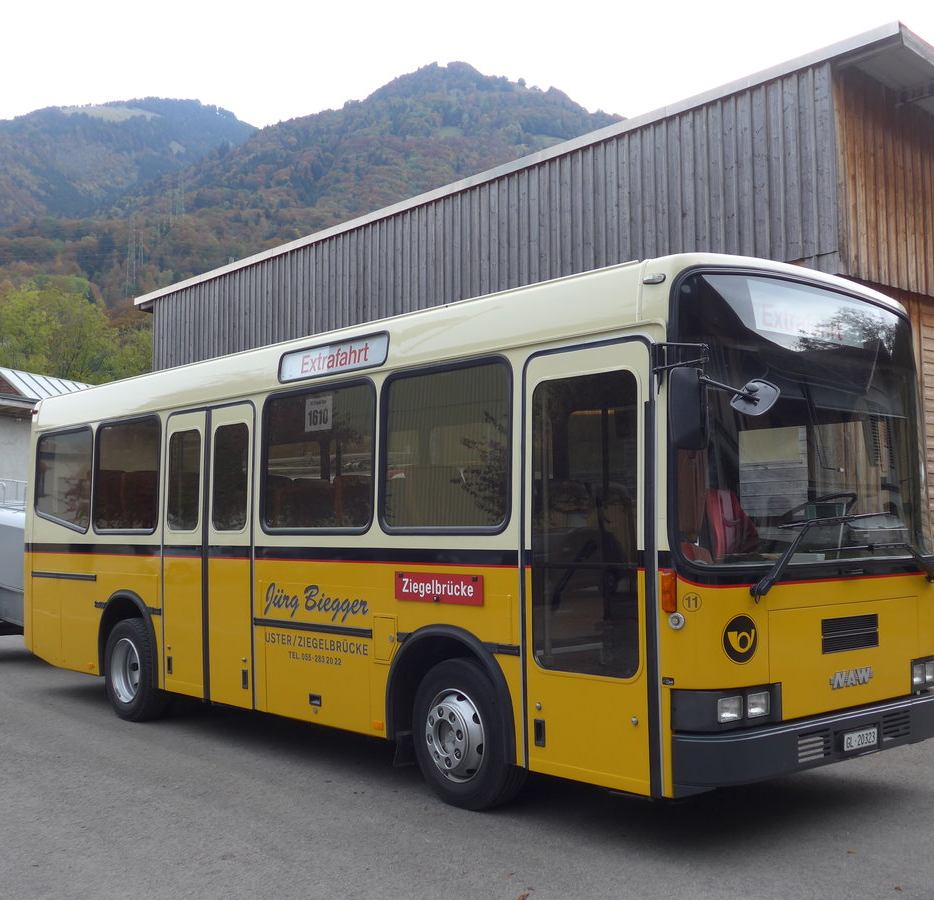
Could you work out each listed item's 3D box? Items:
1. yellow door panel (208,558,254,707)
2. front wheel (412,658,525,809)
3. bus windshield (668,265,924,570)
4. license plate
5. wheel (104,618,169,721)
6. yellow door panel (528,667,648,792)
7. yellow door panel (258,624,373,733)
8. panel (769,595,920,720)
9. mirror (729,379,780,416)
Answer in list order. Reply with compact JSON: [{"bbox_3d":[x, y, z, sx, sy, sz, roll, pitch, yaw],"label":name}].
[{"bbox_3d":[-1.679,1.308,8.483,0.050,1.039,0.624,2,-4,-40],"label":"yellow door panel"},{"bbox_3d":[0.022,1.610,6.716,0.250,0.835,0.835,2,-4,-40],"label":"front wheel"},{"bbox_3d":[1.835,-0.149,6.095,2.200,1.420,0.280,2,-4,-40],"label":"bus windshield"},{"bbox_3d":[1.980,1.456,5.922,0.300,0.081,0.015,2,-4,-40],"label":"license plate"},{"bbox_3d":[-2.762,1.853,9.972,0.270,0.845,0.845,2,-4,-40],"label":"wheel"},{"bbox_3d":[0.598,1.361,5.765,0.050,0.514,0.833,2,-4,-40],"label":"yellow door panel"},{"bbox_3d":[-0.988,1.468,7.652,0.050,0.587,1.359,2,-4,-40],"label":"yellow door panel"},{"bbox_3d":[1.926,1.033,5.962,1.344,0.515,0.050,2,-4,-40],"label":"panel"},{"bbox_3d":[1.297,-0.236,5.300,0.155,0.050,0.180,26,56,34],"label":"mirror"}]

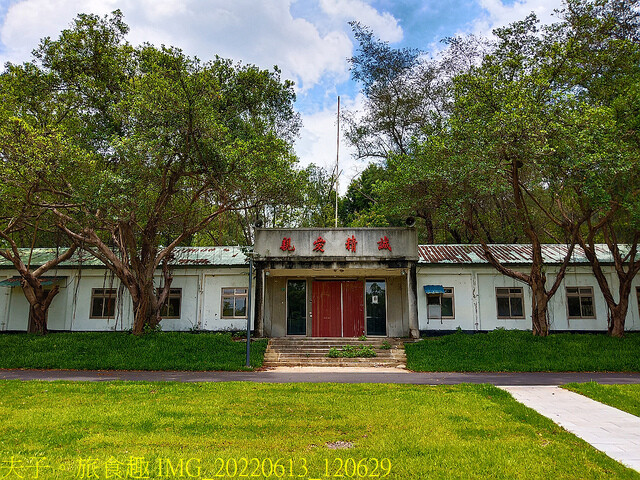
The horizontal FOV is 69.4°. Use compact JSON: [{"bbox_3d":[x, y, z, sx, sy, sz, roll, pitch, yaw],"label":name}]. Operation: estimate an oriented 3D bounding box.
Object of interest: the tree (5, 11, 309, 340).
[{"bbox_3d":[-7.150,-2.857,20.124,12.400,13.600,11.300,0,-10,0],"label":"tree"}]

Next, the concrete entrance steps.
[{"bbox_3d":[0.570,4.262,17.675,5.200,0.950,1.900,0,-10,0],"label":"concrete entrance steps"}]

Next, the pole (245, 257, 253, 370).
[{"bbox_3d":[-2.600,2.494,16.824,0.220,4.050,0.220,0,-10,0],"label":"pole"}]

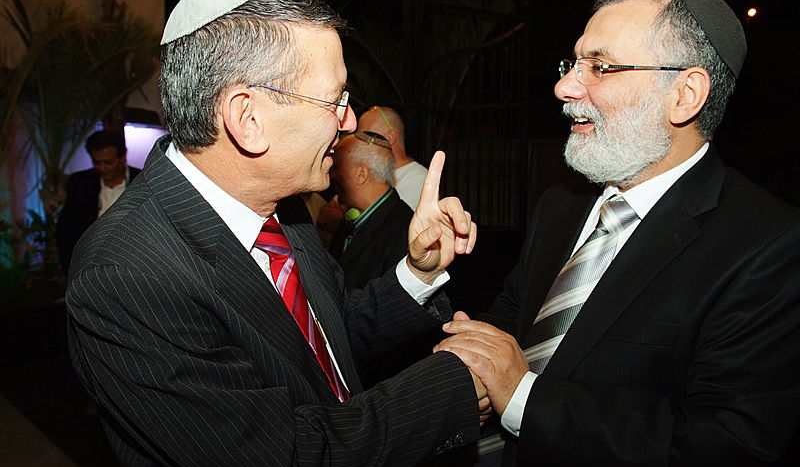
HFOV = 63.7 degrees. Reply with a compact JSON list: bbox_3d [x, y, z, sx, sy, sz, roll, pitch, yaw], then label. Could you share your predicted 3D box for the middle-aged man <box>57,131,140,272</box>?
[{"bbox_3d":[-1.290,0.380,2.980,0.520,1.700,0.320,-1,5,-13],"label":"middle-aged man"}]

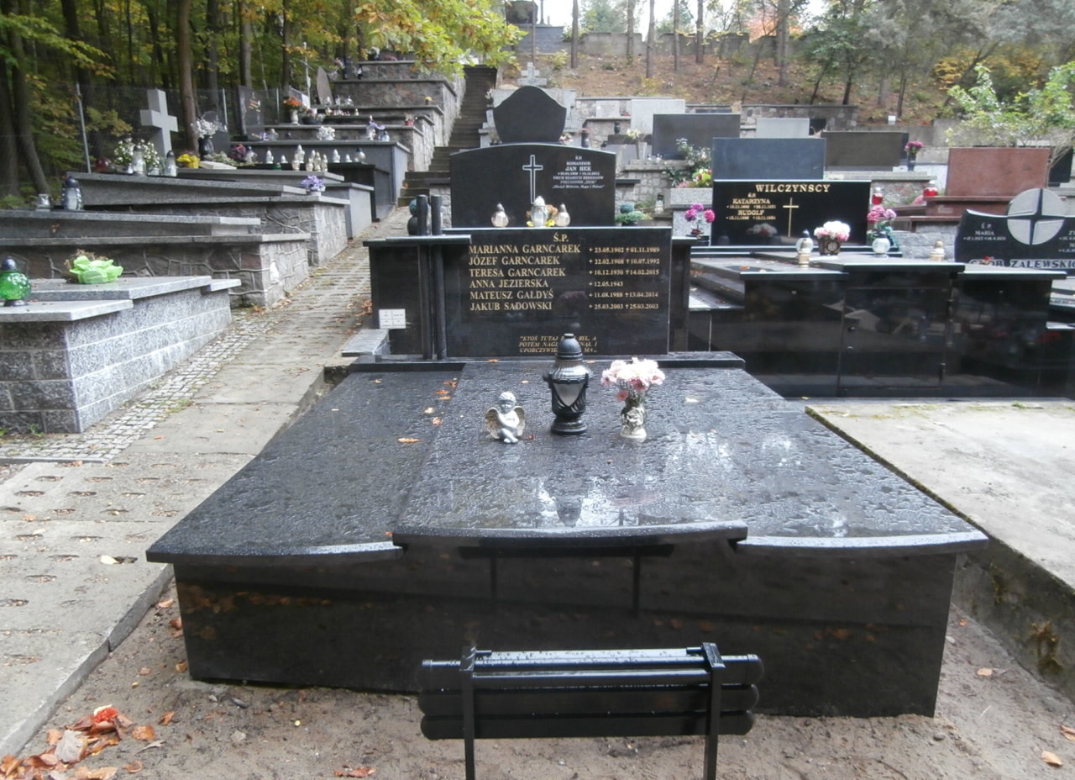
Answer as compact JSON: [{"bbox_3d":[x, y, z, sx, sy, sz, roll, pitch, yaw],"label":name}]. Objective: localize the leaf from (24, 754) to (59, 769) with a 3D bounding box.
[{"bbox_3d":[-1.325,0.988,1.991,0.088,0.022,0.050,-1,13,-1],"label":"leaf"}]

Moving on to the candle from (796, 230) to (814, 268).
[{"bbox_3d":[1.962,-1.037,5.467,0.124,0.279,0.120,-1,13,-1],"label":"candle"}]

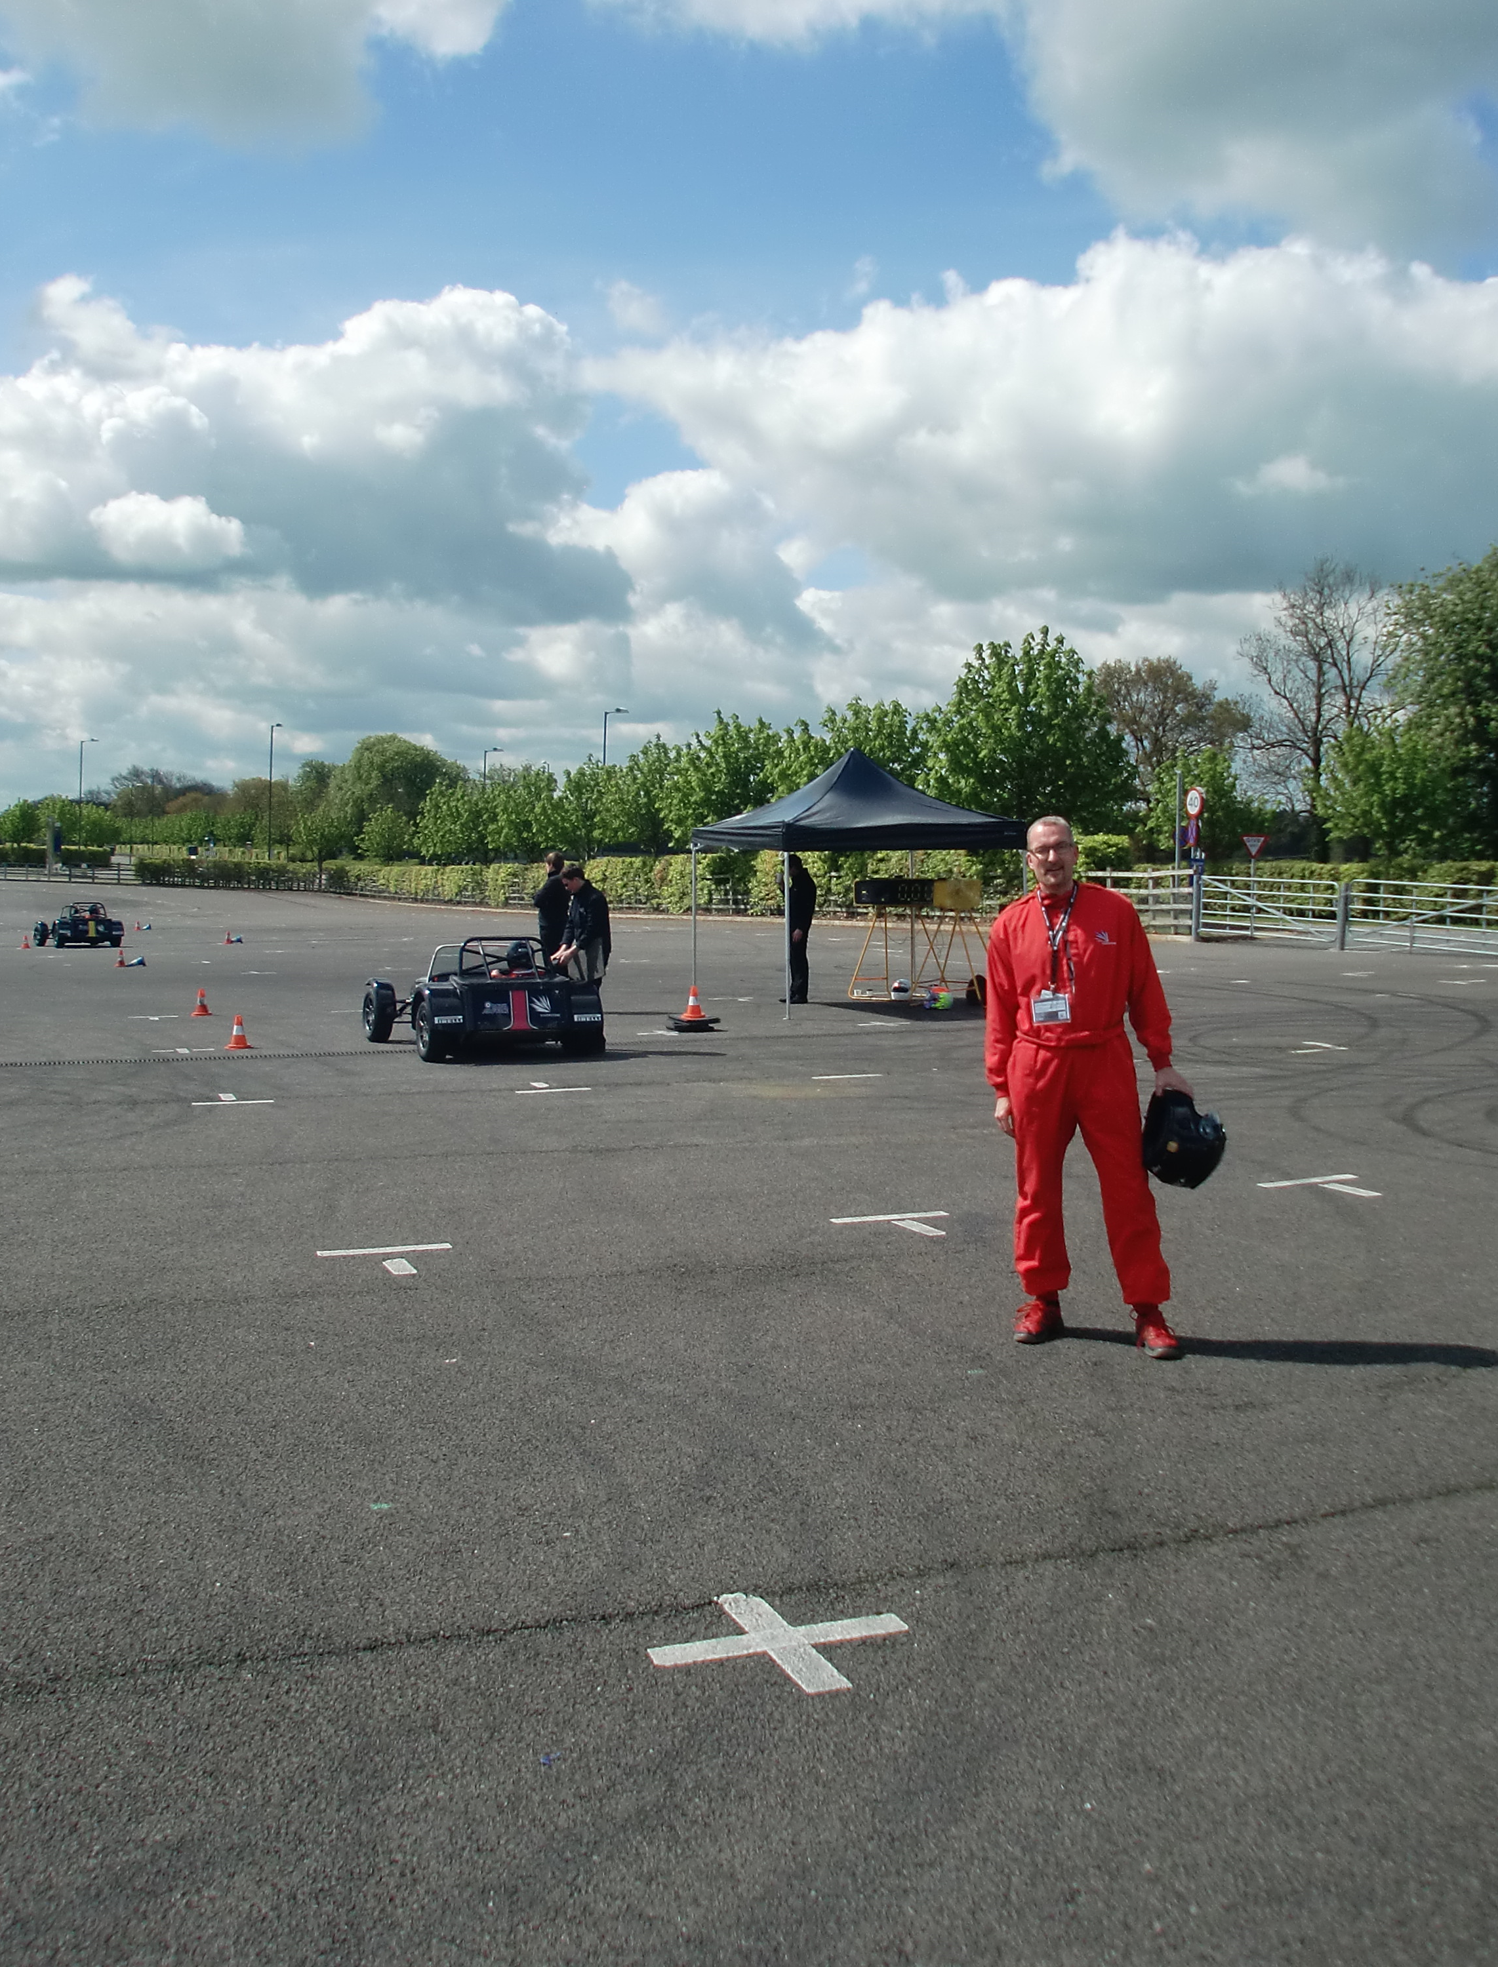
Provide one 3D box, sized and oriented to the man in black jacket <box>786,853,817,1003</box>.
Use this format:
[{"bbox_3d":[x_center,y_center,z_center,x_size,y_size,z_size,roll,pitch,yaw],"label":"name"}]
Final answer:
[{"bbox_3d":[0.592,-0.666,23.700,0.420,1.790,0.500,-1,3,-13],"label":"man in black jacket"}]

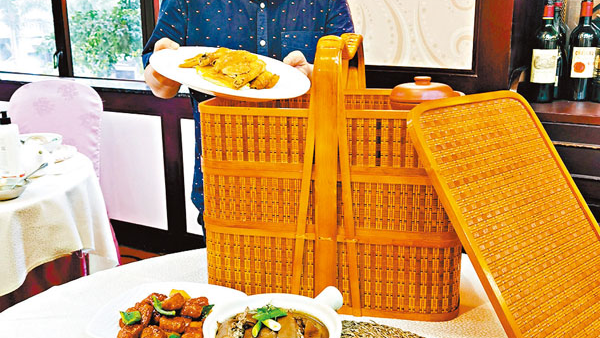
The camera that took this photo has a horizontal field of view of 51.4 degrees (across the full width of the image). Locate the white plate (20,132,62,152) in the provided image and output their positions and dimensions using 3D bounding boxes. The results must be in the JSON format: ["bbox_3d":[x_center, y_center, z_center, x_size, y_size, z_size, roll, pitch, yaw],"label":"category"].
[{"bbox_3d":[-0.912,-0.093,2.180,0.158,0.055,0.158,-1,14,0],"label":"white plate"}]

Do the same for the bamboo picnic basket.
[{"bbox_3d":[0.073,-0.011,1.168,0.452,0.482,0.265,2,14,9],"label":"bamboo picnic basket"}]

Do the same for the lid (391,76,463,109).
[{"bbox_3d":[0.216,-0.139,1.081,0.124,0.048,0.124,-1,14,0],"label":"lid"}]

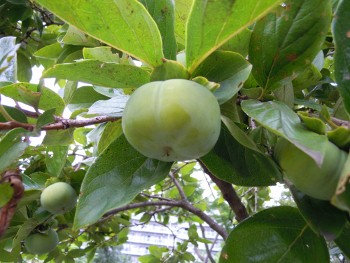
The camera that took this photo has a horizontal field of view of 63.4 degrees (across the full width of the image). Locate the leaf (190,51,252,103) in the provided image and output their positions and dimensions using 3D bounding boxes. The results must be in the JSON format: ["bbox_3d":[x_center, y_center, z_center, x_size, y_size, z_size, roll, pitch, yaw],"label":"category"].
[{"bbox_3d":[0.035,-0.043,0.225,0.058,0.020,0.042,13,-27,-26],"label":"leaf"}]

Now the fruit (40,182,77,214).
[{"bbox_3d":[-0.192,0.111,0.470,0.060,0.052,0.060,-10,-27,-5],"label":"fruit"}]

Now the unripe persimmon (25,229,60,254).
[{"bbox_3d":[-0.231,0.189,0.490,0.058,0.049,0.058,0,-12,0],"label":"unripe persimmon"}]

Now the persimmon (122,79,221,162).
[{"bbox_3d":[-0.002,-0.007,0.187,0.064,0.052,0.064,4,-31,2],"label":"persimmon"}]

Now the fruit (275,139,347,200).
[{"bbox_3d":[0.108,0.027,0.225,0.062,0.054,0.062,17,-18,5],"label":"fruit"}]

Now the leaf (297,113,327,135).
[{"bbox_3d":[0.111,-0.006,0.230,0.025,0.014,0.020,6,-19,20],"label":"leaf"}]

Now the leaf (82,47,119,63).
[{"bbox_3d":[-0.073,-0.079,0.290,0.050,0.012,0.032,0,-24,0],"label":"leaf"}]

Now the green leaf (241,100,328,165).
[{"bbox_3d":[0.076,0.001,0.198,0.073,0.036,0.014,42,-41,2],"label":"green leaf"}]

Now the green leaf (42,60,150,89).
[{"bbox_3d":[-0.061,-0.045,0.222,0.088,0.014,0.042,1,-24,-3],"label":"green leaf"}]

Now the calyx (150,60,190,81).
[{"bbox_3d":[-0.003,-0.043,0.200,0.029,0.014,0.025,3,-30,1],"label":"calyx"}]

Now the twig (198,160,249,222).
[{"bbox_3d":[0.077,0.094,0.450,0.027,0.125,0.027,-37,12,2],"label":"twig"}]

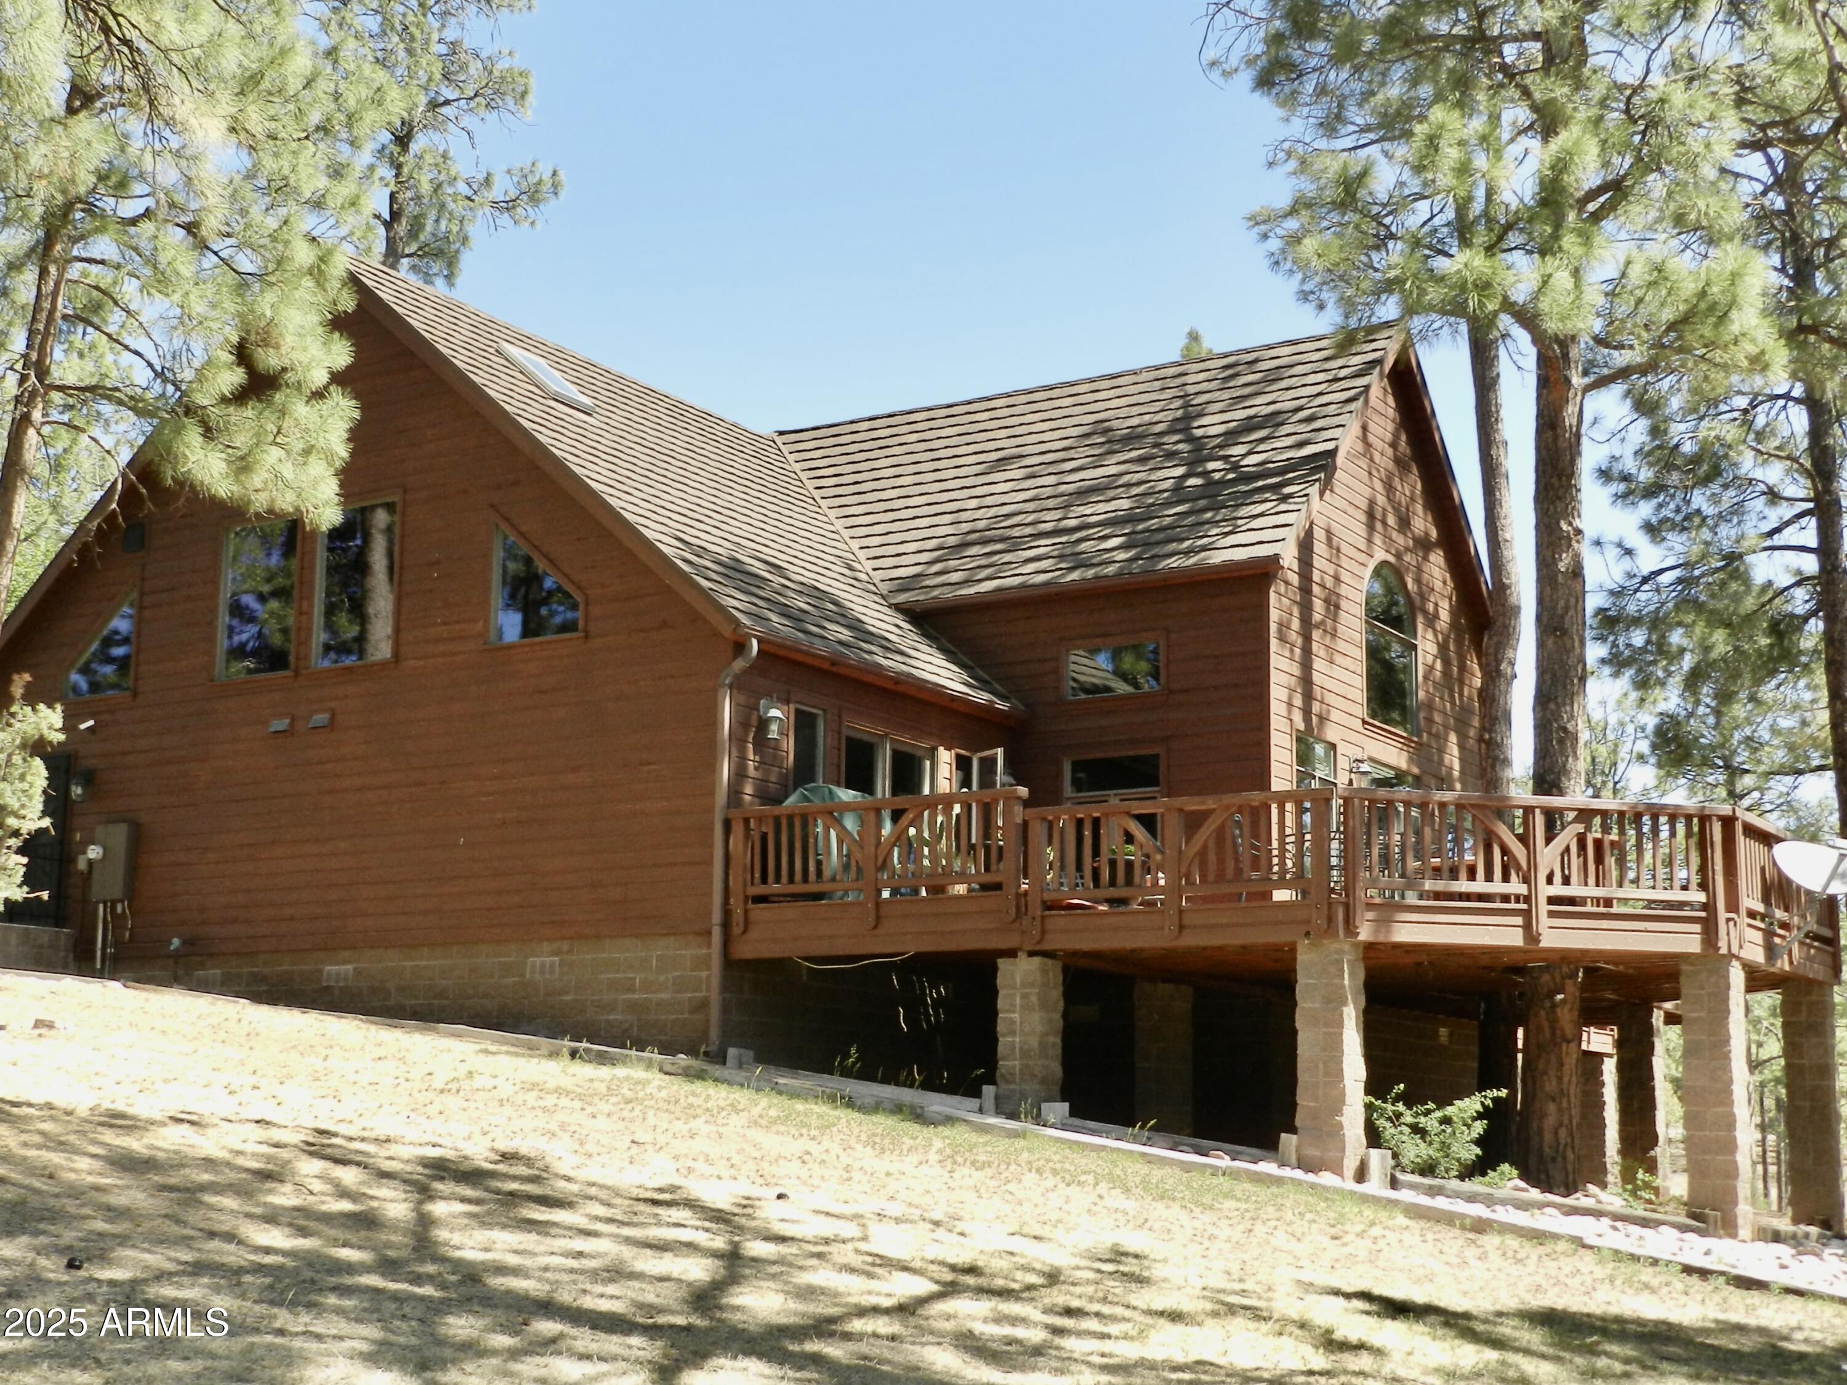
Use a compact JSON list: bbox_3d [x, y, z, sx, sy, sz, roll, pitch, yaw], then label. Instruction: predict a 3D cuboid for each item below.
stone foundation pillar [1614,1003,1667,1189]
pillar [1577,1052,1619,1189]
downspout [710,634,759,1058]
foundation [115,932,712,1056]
[{"bbox_3d":[8.173,4.633,23.100,0.420,2.175,0.420,-6,-12,30],"label":"stone foundation pillar"},{"bbox_3d":[12.109,7.737,36.500,0.540,2.464,0.560,-6,-12,30],"label":"pillar"},{"bbox_3d":[-1.817,1.426,19.296,0.513,3.985,0.140,-6,-12,30],"label":"downspout"},{"bbox_3d":[-5.649,3.256,21.438,8.659,1.115,0.220,-6,-12,30],"label":"foundation"}]

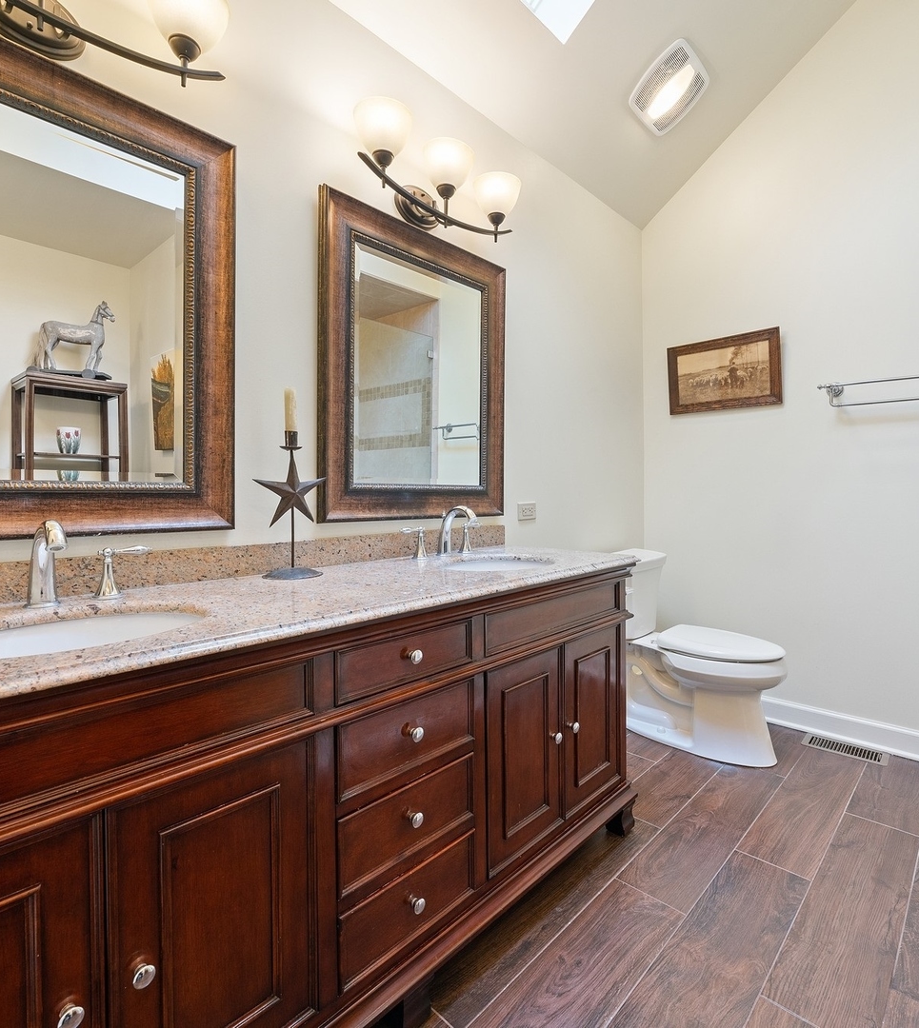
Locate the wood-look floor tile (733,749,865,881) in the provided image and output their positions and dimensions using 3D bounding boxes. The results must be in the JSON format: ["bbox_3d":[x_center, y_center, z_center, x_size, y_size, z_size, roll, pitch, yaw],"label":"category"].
[{"bbox_3d":[1.236,1.012,1.814,0.909,0.010,0.194,-2,2,-44],"label":"wood-look floor tile"}]

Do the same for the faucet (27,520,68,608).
[{"bbox_3d":[-0.735,0.091,0.917,0.053,0.155,0.170,-2,2,-44],"label":"faucet"}]

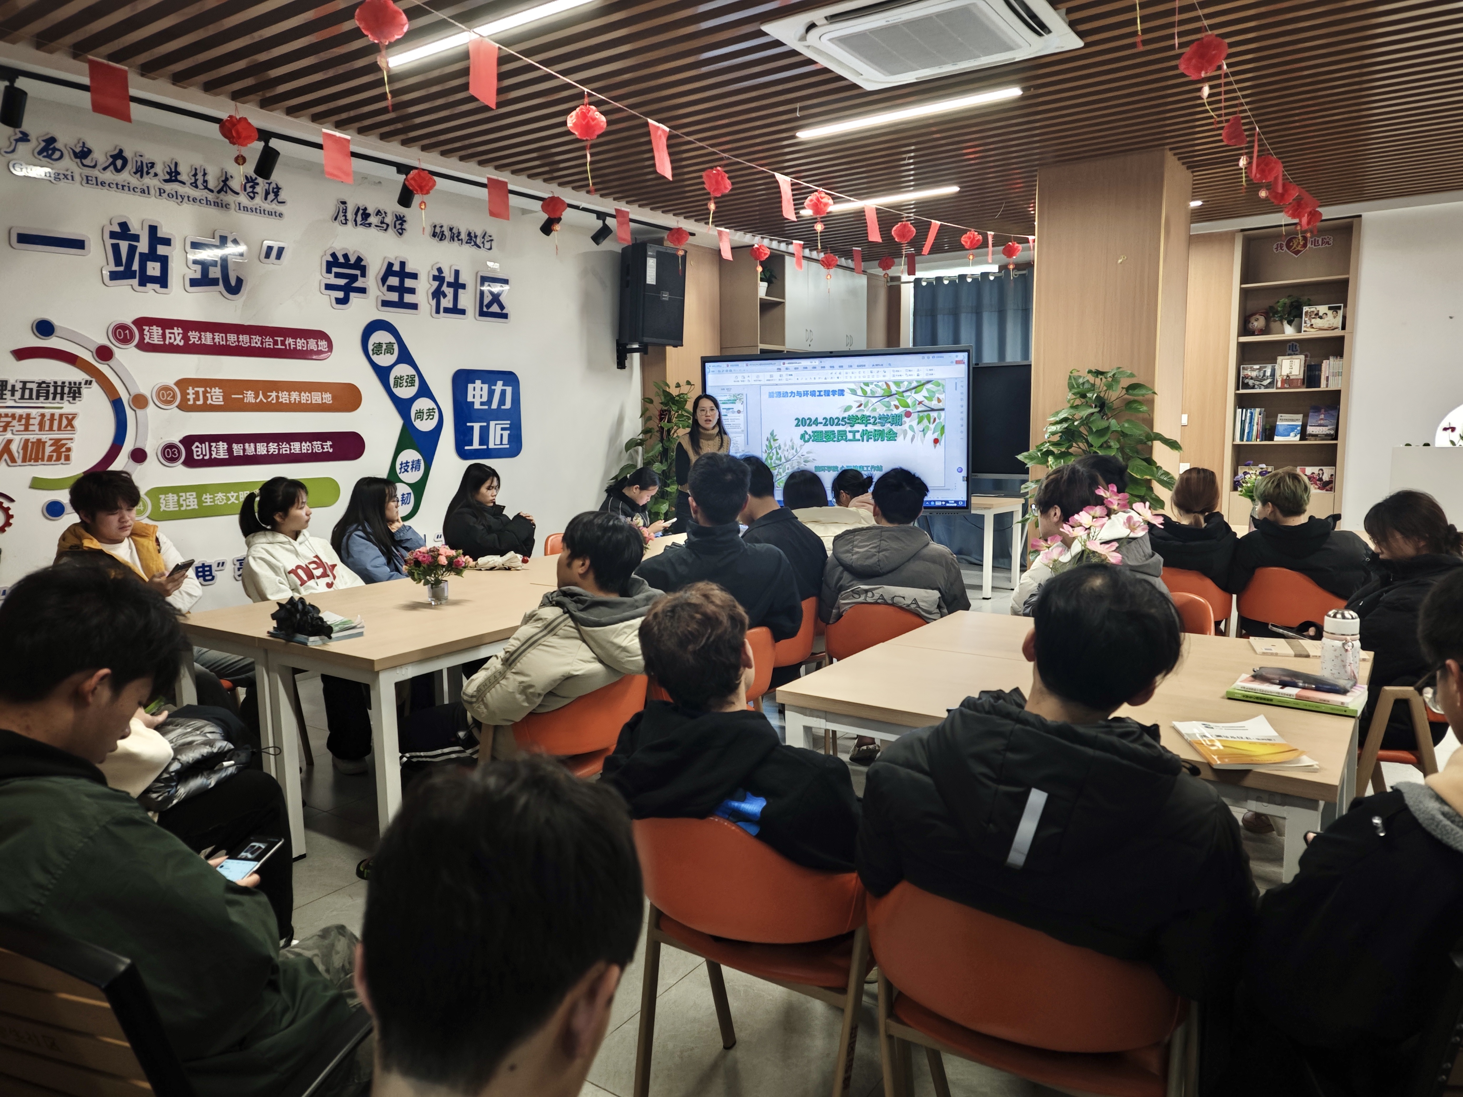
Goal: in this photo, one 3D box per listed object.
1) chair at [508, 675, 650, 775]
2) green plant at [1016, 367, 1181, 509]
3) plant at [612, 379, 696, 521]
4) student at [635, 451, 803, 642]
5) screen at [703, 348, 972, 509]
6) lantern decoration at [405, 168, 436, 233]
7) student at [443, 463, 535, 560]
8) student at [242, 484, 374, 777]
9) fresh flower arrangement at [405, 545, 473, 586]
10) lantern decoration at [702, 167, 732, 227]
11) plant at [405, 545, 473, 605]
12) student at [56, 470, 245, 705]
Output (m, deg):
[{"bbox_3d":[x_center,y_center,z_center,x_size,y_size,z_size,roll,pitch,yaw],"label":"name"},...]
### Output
[{"bbox_3d":[-0.485,0.690,2.782,0.540,0.770,0.550,5,9,40],"label":"chair"},{"bbox_3d":[2.198,-0.248,5.846,0.950,1.720,0.900,4,9,33],"label":"green plant"},{"bbox_3d":[-0.502,-0.310,6.841,0.700,1.750,0.700,4,9,34],"label":"plant"},{"bbox_3d":[0.011,0.320,3.363,0.520,1.310,0.780,0,7,5],"label":"student"},{"bbox_3d":[0.746,-0.843,7.090,1.960,1.155,0.100,1,8,15],"label":"screen"},{"bbox_3d":[-1.423,-1.593,4.450,0.140,0.295,0.140,4,9,33],"label":"lantern decoration"},{"bbox_3d":[-1.184,0.188,5.010,0.760,1.240,0.480,1,7,16],"label":"student"},{"bbox_3d":[-1.779,0.320,4.082,0.800,1.230,0.490,2,8,25],"label":"student"},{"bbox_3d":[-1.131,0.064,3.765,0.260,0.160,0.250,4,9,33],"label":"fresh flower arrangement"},{"bbox_3d":[-0.076,-1.883,5.200,0.160,0.320,0.160,-1,7,0],"label":"lantern decoration"},{"bbox_3d":[-1.087,0.097,3.655,0.250,0.225,0.240,-3,8,-17],"label":"plant"},{"bbox_3d":[-2.160,0.349,3.588,0.770,1.280,0.540,2,8,23],"label":"student"}]

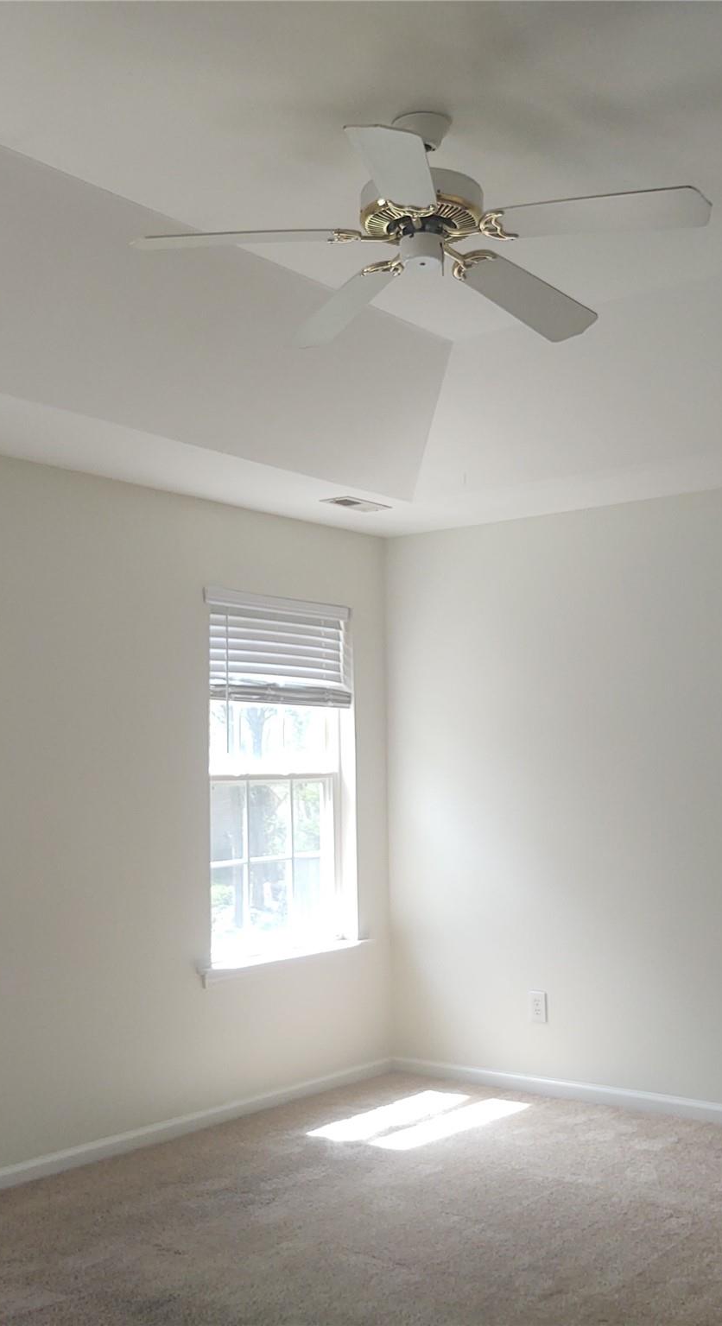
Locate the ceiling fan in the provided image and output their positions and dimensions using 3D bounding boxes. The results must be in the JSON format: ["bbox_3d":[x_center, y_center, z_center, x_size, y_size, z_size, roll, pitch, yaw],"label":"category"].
[{"bbox_3d":[0.142,-1.084,3.232,1.300,0.340,1.300,-4,-6,37],"label":"ceiling fan"}]

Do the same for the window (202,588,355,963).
[{"bbox_3d":[-0.339,0.474,5.767,0.120,1.460,0.935,-4,-6,37],"label":"window"}]

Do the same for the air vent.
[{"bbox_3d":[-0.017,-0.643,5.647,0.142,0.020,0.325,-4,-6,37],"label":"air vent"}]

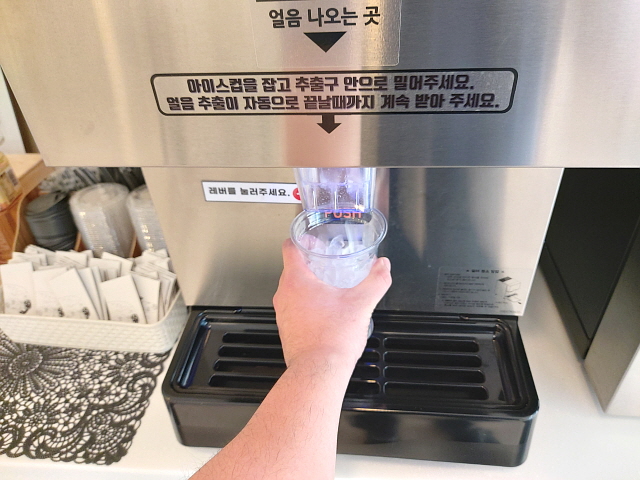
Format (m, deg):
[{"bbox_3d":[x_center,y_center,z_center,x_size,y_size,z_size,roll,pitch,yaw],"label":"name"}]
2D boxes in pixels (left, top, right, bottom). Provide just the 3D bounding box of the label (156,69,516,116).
[{"bbox_3d":[0.005,-0.103,0.329,0.259,0.031,0.004,1,37,6],"label":"label"}]

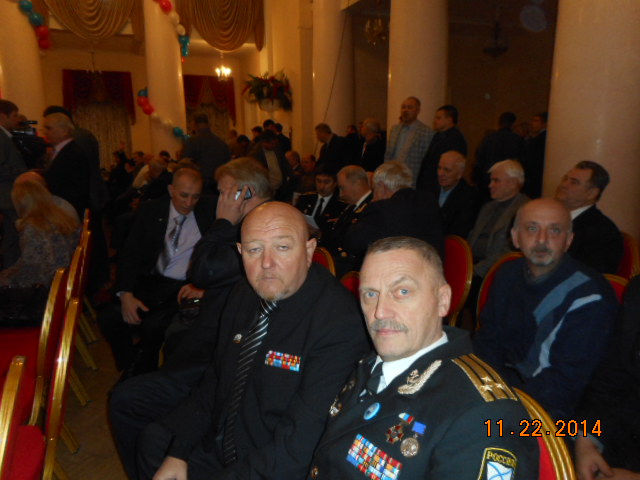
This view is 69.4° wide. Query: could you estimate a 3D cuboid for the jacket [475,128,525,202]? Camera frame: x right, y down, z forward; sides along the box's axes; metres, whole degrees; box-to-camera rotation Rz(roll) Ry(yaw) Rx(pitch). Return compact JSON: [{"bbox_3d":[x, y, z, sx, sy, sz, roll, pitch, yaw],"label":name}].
[{"bbox_3d":[1.784,-0.726,4.627,0.520,0.740,0.310,1,12,9],"label":"jacket"}]

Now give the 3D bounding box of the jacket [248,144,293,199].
[{"bbox_3d":[-0.525,-0.694,4.900,0.520,0.680,0.420,2,13,14],"label":"jacket"}]

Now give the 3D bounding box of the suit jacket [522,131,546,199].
[{"bbox_3d":[2.426,-0.798,4.950,0.320,0.750,0.500,-7,14,-25],"label":"suit jacket"}]

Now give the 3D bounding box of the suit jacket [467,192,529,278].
[{"bbox_3d":[1.040,0.009,2.620,0.380,0.620,0.500,-8,14,-29],"label":"suit jacket"}]

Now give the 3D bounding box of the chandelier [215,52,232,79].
[{"bbox_3d":[-2.338,-4.229,11.200,0.430,0.610,0.430,-1,12,0],"label":"chandelier"}]

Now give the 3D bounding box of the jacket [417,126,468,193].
[{"bbox_3d":[1.129,-0.675,4.274,0.330,0.710,0.500,-8,14,-29],"label":"jacket"}]

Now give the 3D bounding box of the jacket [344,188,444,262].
[{"bbox_3d":[0.382,0.032,2.280,0.460,0.600,0.500,-3,13,-6],"label":"jacket"}]

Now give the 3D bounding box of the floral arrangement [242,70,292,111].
[{"bbox_3d":[-1.113,-3.170,9.800,0.950,0.800,0.650,3,13,18],"label":"floral arrangement"}]

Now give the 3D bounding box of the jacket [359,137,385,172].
[{"bbox_3d":[0.625,-0.854,5.300,0.320,0.720,0.480,-8,14,-27],"label":"jacket"}]

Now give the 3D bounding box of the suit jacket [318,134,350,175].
[{"bbox_3d":[0.201,-0.979,5.871,0.360,0.680,0.480,-6,13,-23],"label":"suit jacket"}]

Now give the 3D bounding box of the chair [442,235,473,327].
[{"bbox_3d":[0.475,0.451,2.432,0.560,0.930,0.450,-5,13,-17],"label":"chair"}]

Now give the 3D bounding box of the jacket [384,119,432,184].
[{"bbox_3d":[0.819,-0.717,4.224,0.510,0.710,0.310,10,16,42],"label":"jacket"}]

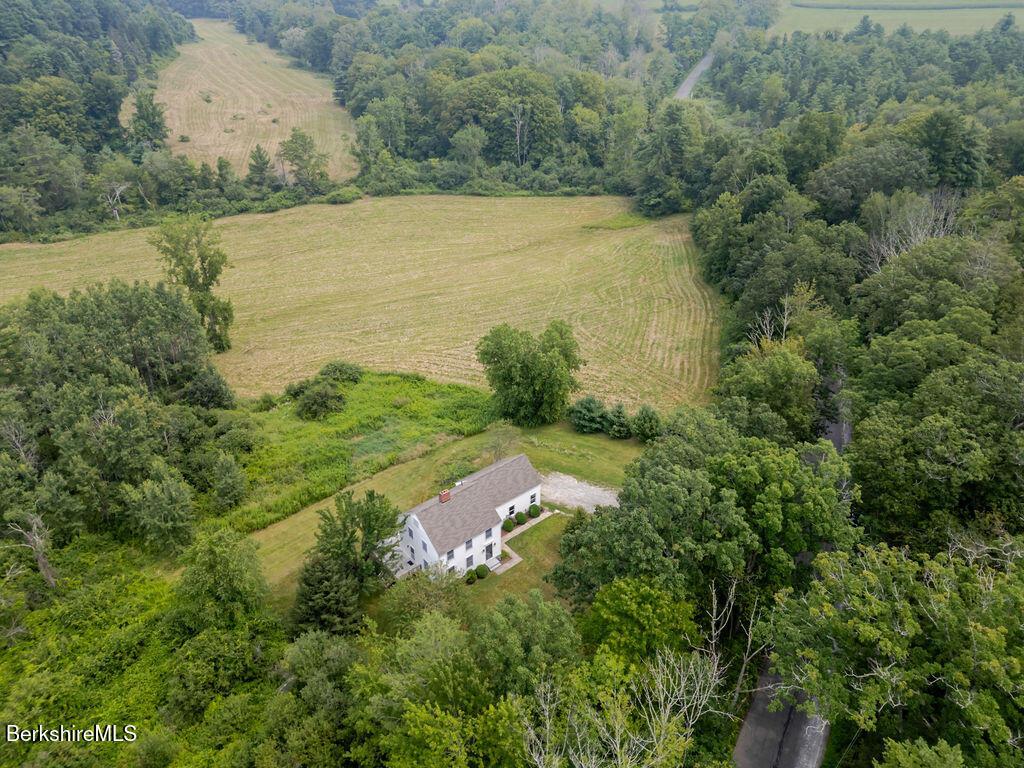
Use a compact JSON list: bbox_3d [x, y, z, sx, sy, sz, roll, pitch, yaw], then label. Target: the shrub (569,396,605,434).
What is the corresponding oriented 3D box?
[{"bbox_3d":[11.373,3.953,103.374,5.169,5.599,5.169,4,32,6],"label":"shrub"}]

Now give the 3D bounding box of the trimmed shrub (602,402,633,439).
[{"bbox_3d":[15.816,4.842,101.970,3.934,5.578,3.934,6,32,9],"label":"trimmed shrub"}]

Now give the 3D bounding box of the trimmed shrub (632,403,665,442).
[{"bbox_3d":[19.916,5.193,101.549,4.497,5.431,4.497,7,33,11],"label":"trimmed shrub"}]

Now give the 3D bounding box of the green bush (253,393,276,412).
[{"bbox_3d":[-38.204,2.521,108.470,3.690,2.627,3.690,-13,34,-19],"label":"green bush"}]

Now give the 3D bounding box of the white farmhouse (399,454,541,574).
[{"bbox_3d":[-4.553,13.736,84.557,17.681,8.950,11.731,-23,39,-32],"label":"white farmhouse"}]

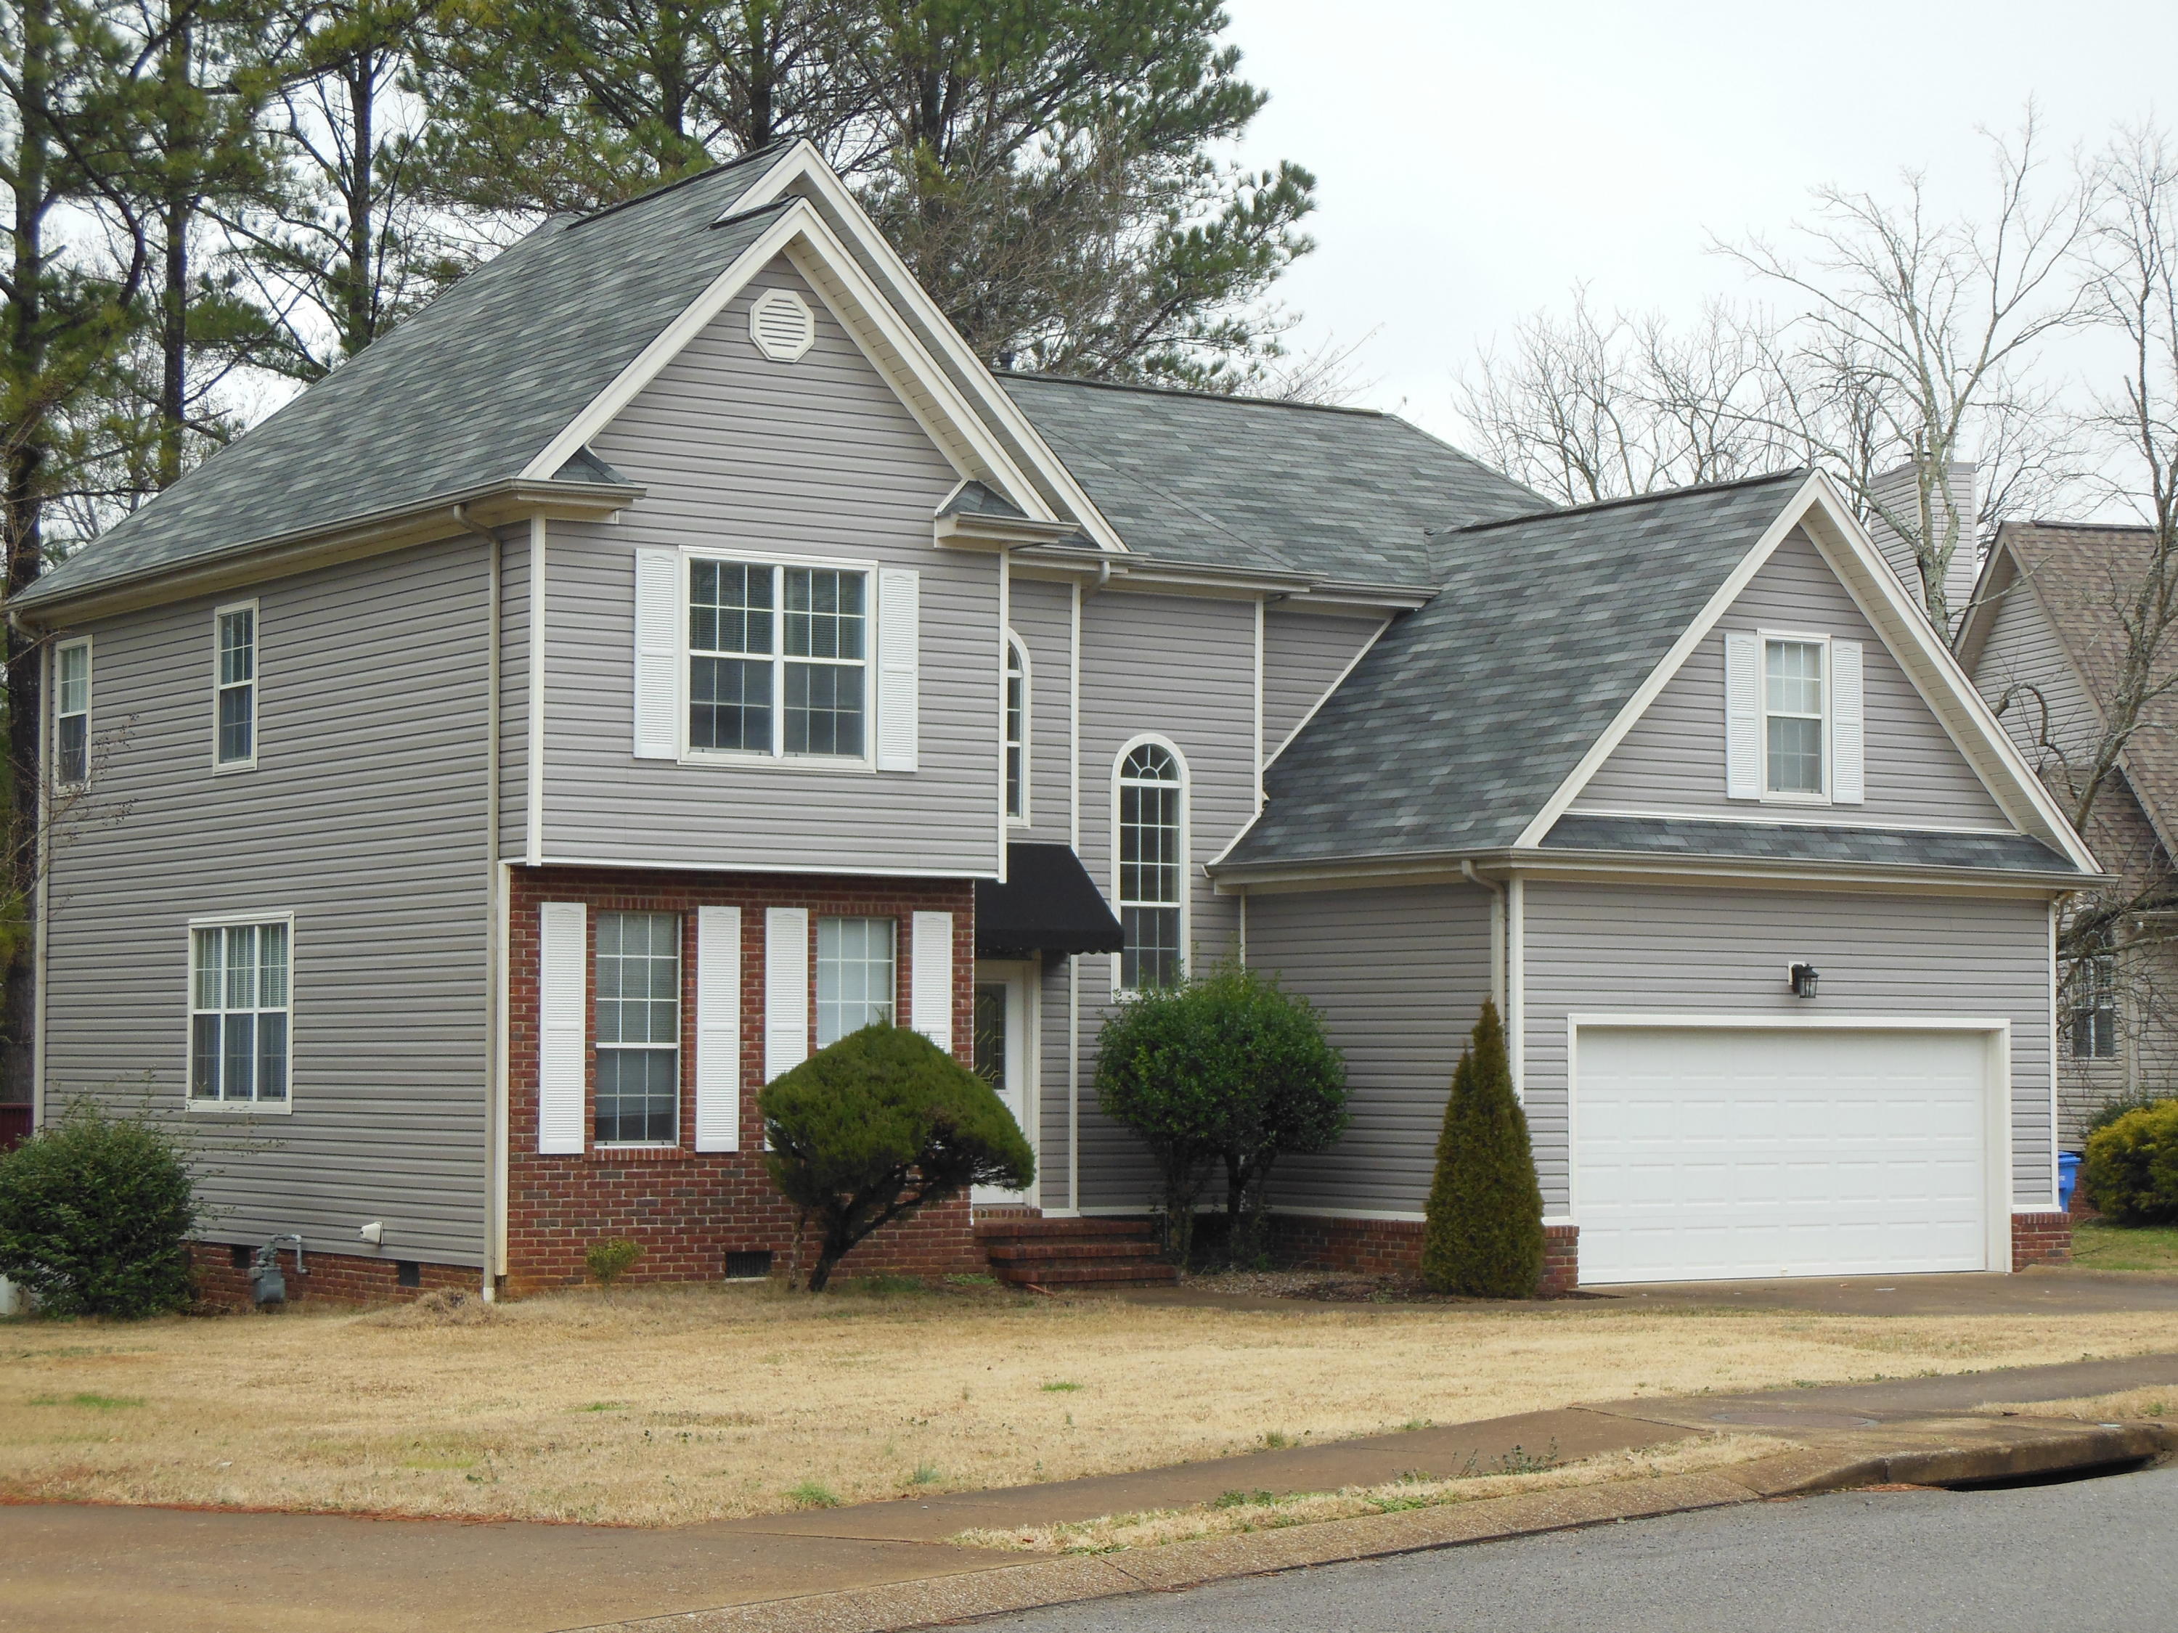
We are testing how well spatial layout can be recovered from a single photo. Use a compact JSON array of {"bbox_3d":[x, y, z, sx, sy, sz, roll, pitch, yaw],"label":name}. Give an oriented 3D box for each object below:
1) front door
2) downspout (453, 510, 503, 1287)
[{"bbox_3d":[-0.875,2.231,34.602,0.984,2.038,0.070,2,-4,-35],"label":"front door"},{"bbox_3d":[-4.593,0.656,31.165,0.371,5.944,0.120,2,-4,-35],"label":"downspout"}]

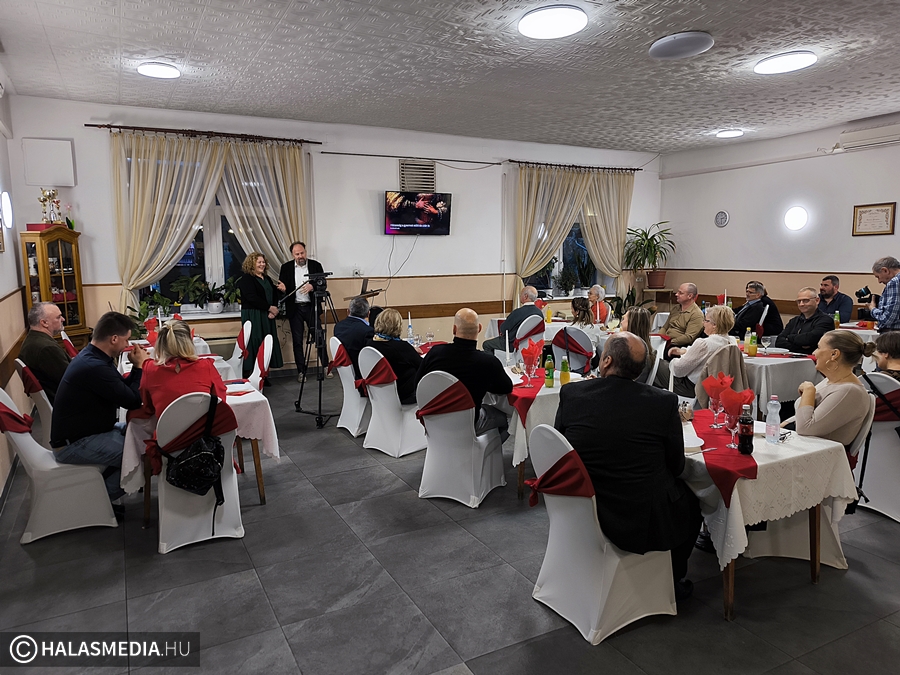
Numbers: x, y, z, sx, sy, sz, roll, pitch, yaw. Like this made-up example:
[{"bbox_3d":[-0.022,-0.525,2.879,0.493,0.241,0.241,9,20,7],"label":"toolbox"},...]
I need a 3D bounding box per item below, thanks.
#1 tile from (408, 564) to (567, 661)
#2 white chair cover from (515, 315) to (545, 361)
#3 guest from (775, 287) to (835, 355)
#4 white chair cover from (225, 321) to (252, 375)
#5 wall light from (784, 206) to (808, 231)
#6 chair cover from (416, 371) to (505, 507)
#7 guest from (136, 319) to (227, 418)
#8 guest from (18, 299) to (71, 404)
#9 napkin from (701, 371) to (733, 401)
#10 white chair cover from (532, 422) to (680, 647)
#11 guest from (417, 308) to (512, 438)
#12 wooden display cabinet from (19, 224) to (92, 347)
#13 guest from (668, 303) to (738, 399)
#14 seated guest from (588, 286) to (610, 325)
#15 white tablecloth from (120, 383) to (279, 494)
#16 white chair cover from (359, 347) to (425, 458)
[{"bbox_3d":[0.185,1.266,2.928,0.600,0.010,0.600,-5,9,-28],"label":"tile"},{"bbox_3d":[0.928,0.142,7.901,0.440,0.890,0.540,-5,9,-28],"label":"white chair cover"},{"bbox_3d":[3.143,0.204,5.645,0.750,1.310,0.550,-7,10,-39],"label":"guest"},{"bbox_3d":[-2.583,0.261,7.300,0.540,0.890,0.440,-5,9,-28],"label":"white chair cover"},{"bbox_3d":[5.049,-1.727,9.051,0.090,0.350,0.350,-5,9,-27],"label":"wall light"},{"bbox_3d":[0.094,0.640,4.372,0.450,0.900,0.530,3,8,27],"label":"chair cover"},{"bbox_3d":[-1.606,0.521,3.871,0.550,1.280,0.750,-4,8,-27],"label":"guest"},{"bbox_3d":[-2.771,0.392,4.636,0.760,1.310,0.520,-7,10,-39],"label":"guest"},{"bbox_3d":[1.352,0.251,3.165,0.140,0.160,0.150,-5,9,-27],"label":"napkin"},{"bbox_3d":[0.658,0.800,2.818,0.600,0.910,0.450,-4,9,-28],"label":"white chair cover"},{"bbox_3d":[0.160,0.407,4.440,0.580,1.280,0.800,3,8,26],"label":"guest"},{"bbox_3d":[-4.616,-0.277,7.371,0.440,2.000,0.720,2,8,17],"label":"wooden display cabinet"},{"bbox_3d":[1.932,0.330,5.069,0.680,1.210,0.520,7,11,44],"label":"guest"},{"bbox_3d":[1.836,-0.081,8.208,0.750,1.200,0.460,0,8,1],"label":"seated guest"},{"bbox_3d":[-1.679,0.592,4.144,0.920,0.480,0.950,-5,9,-27],"label":"white tablecloth"},{"bbox_3d":[-0.429,0.483,5.318,0.460,0.910,0.560,7,11,44],"label":"white chair cover"}]

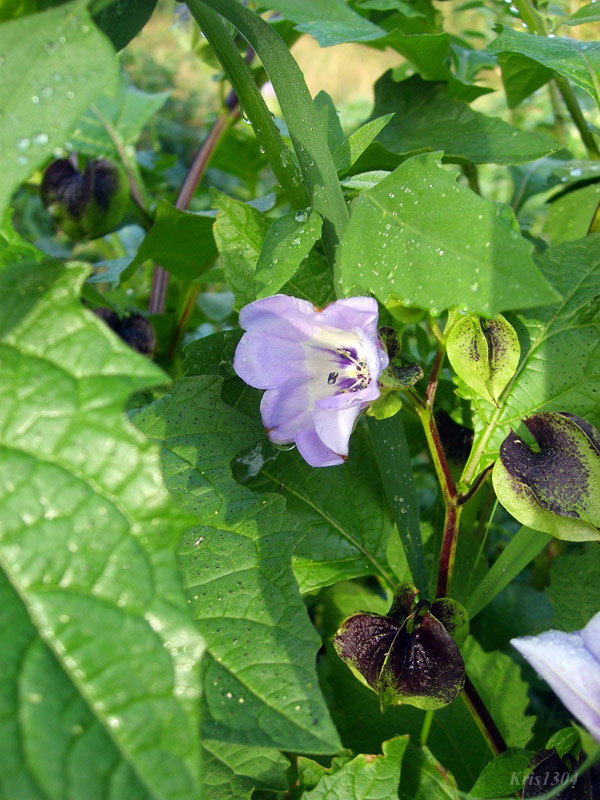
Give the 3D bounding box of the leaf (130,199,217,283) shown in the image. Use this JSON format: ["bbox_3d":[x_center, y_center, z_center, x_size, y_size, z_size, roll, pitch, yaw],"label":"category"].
[{"bbox_3d":[-0.059,-0.074,0.375,0.043,0.036,0.024,0,23,0],"label":"leaf"}]

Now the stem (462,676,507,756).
[{"bbox_3d":[0.054,0.093,0.238,0.005,0.026,0.005,-27,15,8],"label":"stem"}]

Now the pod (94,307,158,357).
[{"bbox_3d":[-0.093,-0.033,0.430,0.035,0.032,0.034,0,23,0],"label":"pod"}]

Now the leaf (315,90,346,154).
[{"bbox_3d":[0.010,-0.091,0.265,0.012,0.022,0.006,-15,9,-4],"label":"leaf"}]

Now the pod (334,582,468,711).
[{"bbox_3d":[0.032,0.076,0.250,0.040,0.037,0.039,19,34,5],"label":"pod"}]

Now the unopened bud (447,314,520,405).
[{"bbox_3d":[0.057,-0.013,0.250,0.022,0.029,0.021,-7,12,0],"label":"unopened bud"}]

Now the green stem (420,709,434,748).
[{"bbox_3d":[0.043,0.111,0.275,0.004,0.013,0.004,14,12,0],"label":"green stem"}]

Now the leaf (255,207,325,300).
[{"bbox_3d":[-0.003,-0.042,0.228,0.014,0.031,0.008,36,12,19],"label":"leaf"}]

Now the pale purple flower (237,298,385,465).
[{"bbox_3d":[0.003,-0.005,0.205,0.041,0.043,0.030,15,13,30],"label":"pale purple flower"}]

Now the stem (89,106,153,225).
[{"bbox_3d":[-0.070,-0.092,0.315,0.005,0.047,0.006,-26,6,3],"label":"stem"}]

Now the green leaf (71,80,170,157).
[{"bbox_3d":[-0.092,-0.141,0.405,0.054,0.040,0.030,-2,23,-6],"label":"green leaf"}]

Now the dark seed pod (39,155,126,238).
[{"bbox_3d":[-0.081,-0.076,0.305,0.033,0.031,0.031,0,24,0],"label":"dark seed pod"}]

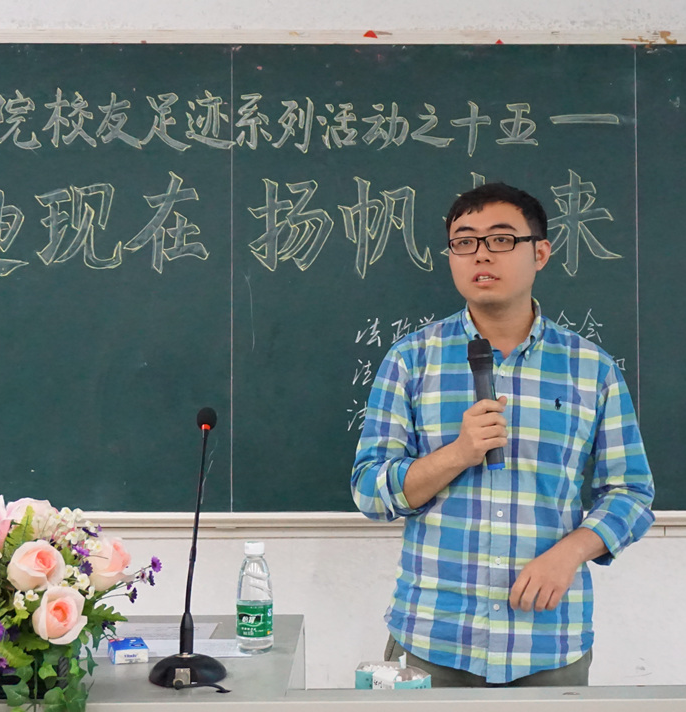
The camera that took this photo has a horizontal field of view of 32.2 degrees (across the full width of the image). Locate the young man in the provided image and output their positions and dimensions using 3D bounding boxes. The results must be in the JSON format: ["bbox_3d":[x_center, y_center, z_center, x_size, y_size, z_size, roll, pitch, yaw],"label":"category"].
[{"bbox_3d":[0.308,0.535,2.280,0.570,1.740,0.420,-1,-2,13],"label":"young man"}]

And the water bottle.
[{"bbox_3d":[-0.141,0.386,1.902,0.061,0.171,0.061,0,-2,0],"label":"water bottle"}]

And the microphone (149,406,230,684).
[{"bbox_3d":[-0.218,0.269,1.725,0.115,0.395,0.125,0,-2,9],"label":"microphone"}]

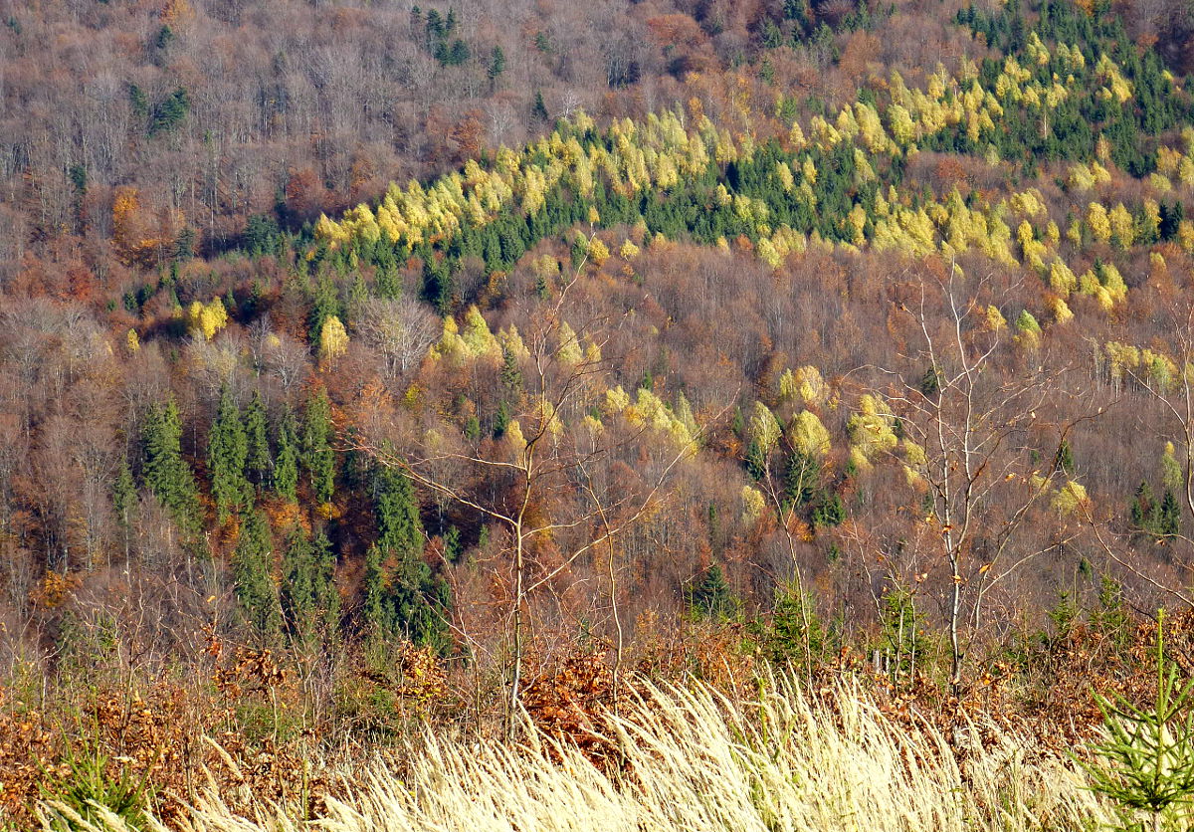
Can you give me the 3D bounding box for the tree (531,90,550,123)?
[{"bbox_3d":[-18.030,-96.850,1250.000,5.740,15.320,5.740,0,2,0],"label":"tree"}]

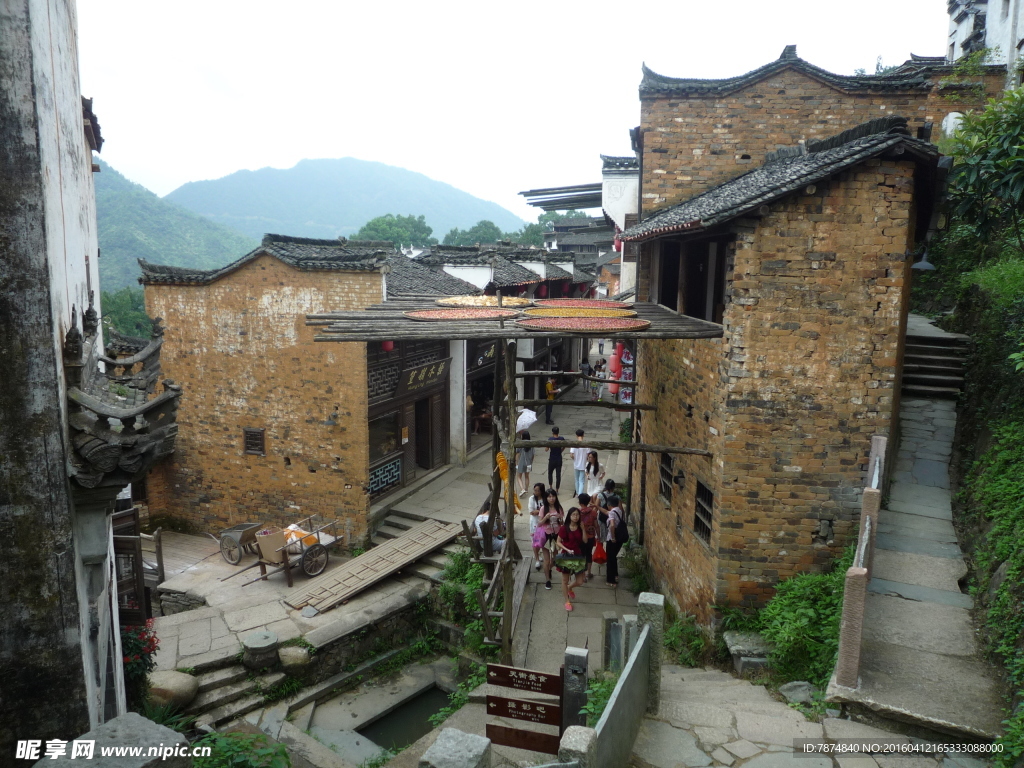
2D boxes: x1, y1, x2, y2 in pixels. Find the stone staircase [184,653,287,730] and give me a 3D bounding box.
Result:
[{"bbox_3d":[-4.263,4.580,11.269,1.300,0.480,1.250,-6,11,-39],"label":"stone staircase"}]

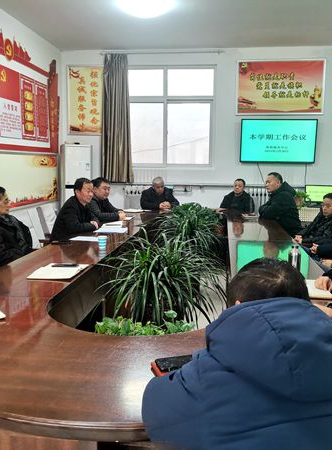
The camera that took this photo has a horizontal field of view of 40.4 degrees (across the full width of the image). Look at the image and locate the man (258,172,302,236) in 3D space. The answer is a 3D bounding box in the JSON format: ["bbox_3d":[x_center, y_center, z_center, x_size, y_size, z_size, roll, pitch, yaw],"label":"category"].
[{"bbox_3d":[1.383,0.001,5.634,0.700,1.300,0.560,2,8,10],"label":"man"}]

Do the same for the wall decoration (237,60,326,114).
[{"bbox_3d":[1.899,-2.275,7.473,1.418,0.885,0.035,2,8,7],"label":"wall decoration"}]

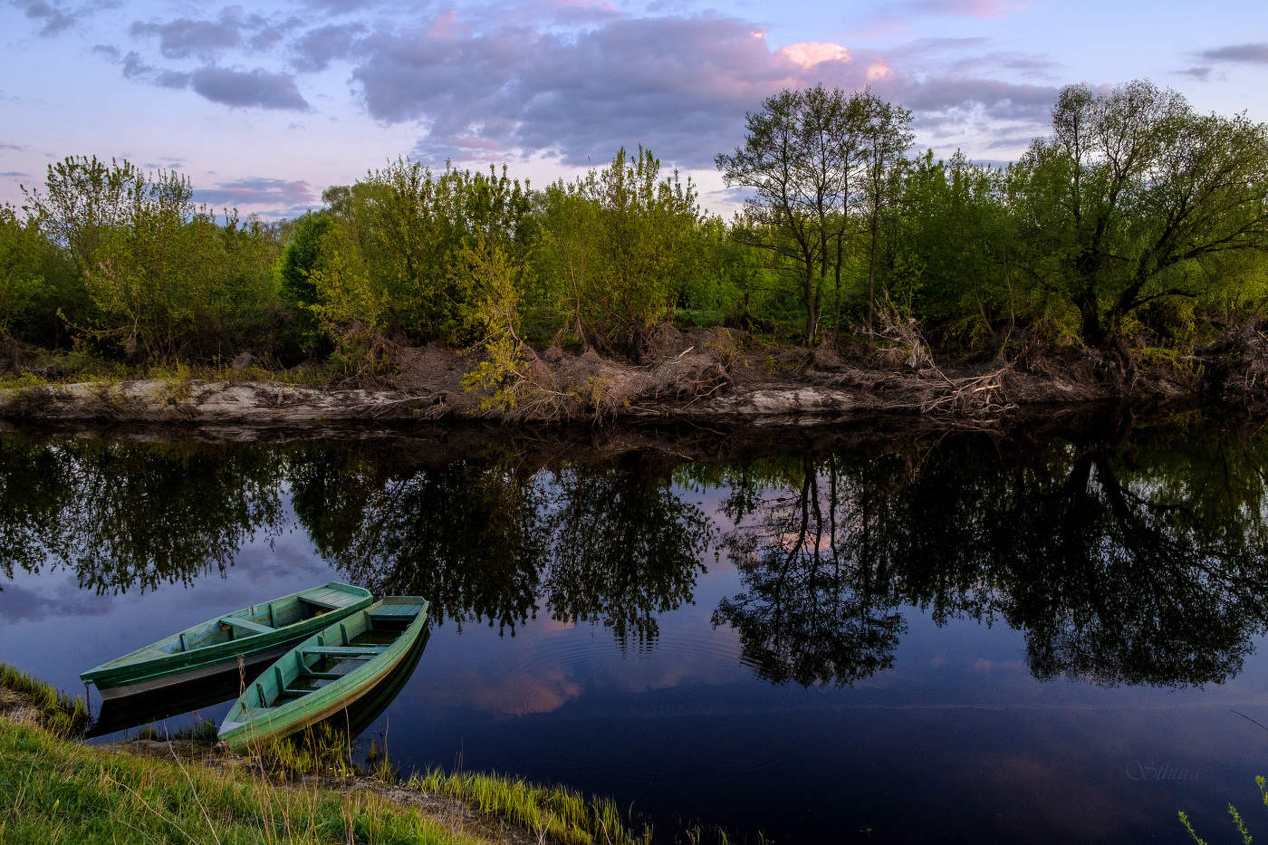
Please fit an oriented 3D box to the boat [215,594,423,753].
[{"bbox_3d":[-3.308,2.822,10.682,0.996,0.477,4.524,1,5,8],"label":"boat"}]

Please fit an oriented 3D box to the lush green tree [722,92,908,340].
[{"bbox_3d":[8.482,-9.746,44.866,8.956,11.883,7.800,1,7,10],"label":"lush green tree"}]

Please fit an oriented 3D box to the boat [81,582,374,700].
[{"bbox_3d":[-4.806,2.668,11.546,1.141,0.457,3.735,4,8,31],"label":"boat"}]

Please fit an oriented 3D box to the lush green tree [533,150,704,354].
[{"bbox_3d":[-0.728,-7.355,41.122,7.108,8.871,6.500,0,7,-1],"label":"lush green tree"}]

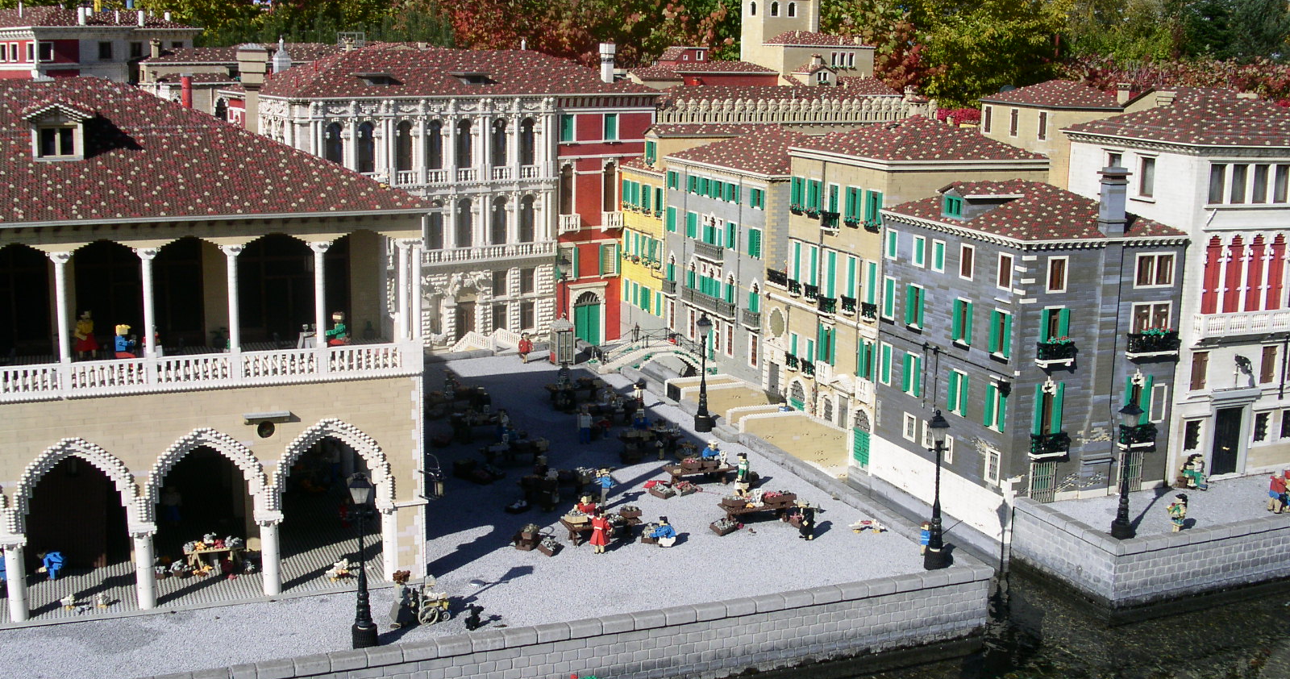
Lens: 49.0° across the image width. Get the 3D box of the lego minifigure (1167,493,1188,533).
[{"bbox_3d":[1.162,0.376,3.083,0.036,0.085,0.034,-5,12,-28],"label":"lego minifigure"}]

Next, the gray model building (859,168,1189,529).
[{"bbox_3d":[0.954,-0.017,3.580,0.465,0.865,0.700,-3,11,-20],"label":"gray model building"}]

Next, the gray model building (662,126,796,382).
[{"bbox_3d":[0.466,-0.342,5.059,0.500,0.842,0.990,-3,11,-19],"label":"gray model building"}]

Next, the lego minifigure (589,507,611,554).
[{"bbox_3d":[-0.092,0.389,2.891,0.038,0.093,0.033,6,12,24],"label":"lego minifigure"}]

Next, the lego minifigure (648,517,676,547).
[{"bbox_3d":[0.038,0.399,2.948,0.052,0.057,0.036,-2,11,-16],"label":"lego minifigure"}]

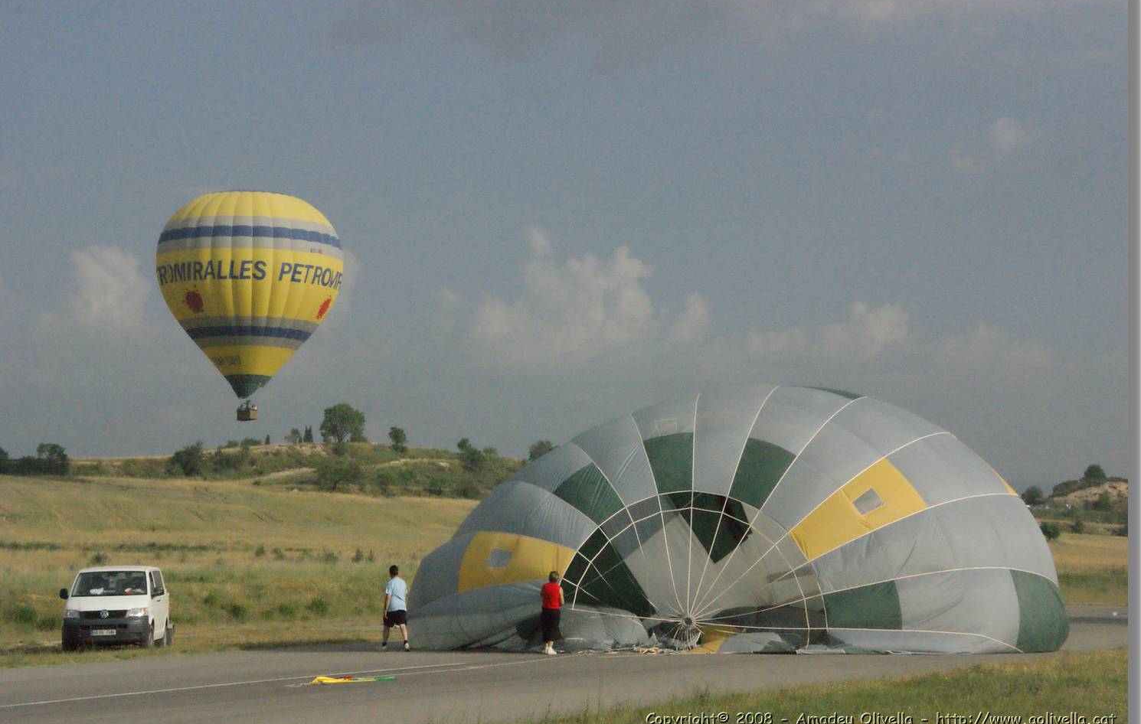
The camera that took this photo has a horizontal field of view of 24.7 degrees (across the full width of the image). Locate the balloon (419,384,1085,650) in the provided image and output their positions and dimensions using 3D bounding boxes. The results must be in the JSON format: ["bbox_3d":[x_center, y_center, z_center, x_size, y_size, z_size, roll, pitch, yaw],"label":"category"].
[{"bbox_3d":[3.770,3.329,57.000,13.800,5.600,11.500,0,-4,5],"label":"balloon"}]

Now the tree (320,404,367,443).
[{"bbox_3d":[-39.373,10.681,450.000,7.910,6.990,7.520,0,-4,0],"label":"tree"}]

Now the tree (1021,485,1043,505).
[{"bbox_3d":[99.327,28.749,560.000,4.830,4.440,4.590,0,-4,0],"label":"tree"}]

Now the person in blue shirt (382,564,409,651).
[{"bbox_3d":[-3.554,4.997,52.800,0.520,1.750,0.650,2,-5,-30],"label":"person in blue shirt"}]

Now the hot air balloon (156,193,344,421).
[{"bbox_3d":[-29.360,-5.107,238.000,17.100,20.800,17.100,0,-4,0],"label":"hot air balloon"}]

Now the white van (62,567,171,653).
[{"bbox_3d":[-10.190,5.525,58.600,1.950,1.950,4.900,0,-4,-4],"label":"white van"}]

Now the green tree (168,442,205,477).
[{"bbox_3d":[-57.526,14.572,390.000,5.510,5.380,5.240,0,-4,0],"label":"green tree"}]

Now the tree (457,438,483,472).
[{"bbox_3d":[-16.179,15.041,420.000,4.200,5.650,3.990,0,-4,0],"label":"tree"}]

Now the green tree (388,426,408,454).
[{"bbox_3d":[-29.828,13.476,450.000,3.410,4.810,3.240,0,-4,0],"label":"green tree"}]

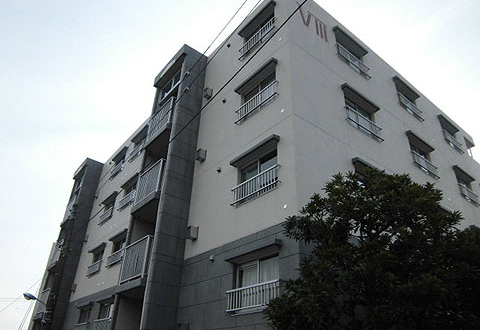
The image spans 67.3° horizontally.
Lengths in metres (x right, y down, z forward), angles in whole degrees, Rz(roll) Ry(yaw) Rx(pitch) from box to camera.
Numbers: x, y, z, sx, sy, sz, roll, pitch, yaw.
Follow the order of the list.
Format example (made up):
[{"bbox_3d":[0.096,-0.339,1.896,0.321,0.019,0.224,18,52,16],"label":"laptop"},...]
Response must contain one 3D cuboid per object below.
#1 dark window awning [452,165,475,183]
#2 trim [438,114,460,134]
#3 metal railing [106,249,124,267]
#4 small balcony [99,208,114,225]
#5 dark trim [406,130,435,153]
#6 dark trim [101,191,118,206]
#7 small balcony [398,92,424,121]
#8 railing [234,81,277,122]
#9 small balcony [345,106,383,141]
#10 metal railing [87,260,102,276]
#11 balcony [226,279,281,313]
[{"bbox_3d":[9.759,0.388,15.661,1.740,0.130,0.200,23,-36,-32],"label":"dark window awning"},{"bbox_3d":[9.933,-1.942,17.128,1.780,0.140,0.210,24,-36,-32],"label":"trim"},{"bbox_3d":[-5.454,4.090,15.739,0.102,0.472,1.846,23,-36,-31],"label":"metal railing"},{"bbox_3d":[-6.876,2.677,18.551,0.110,0.470,1.760,24,-36,-32],"label":"small balcony"},{"bbox_3d":[6.606,-0.832,13.169,1.700,0.140,0.220,24,-36,-31],"label":"dark trim"},{"bbox_3d":[-6.753,1.747,18.714,0.220,0.130,1.790,24,-36,-31],"label":"dark trim"},{"bbox_3d":[6.646,-2.210,14.010,1.700,0.490,0.140,24,-36,-31],"label":"small balcony"},{"bbox_3d":[0.462,-1.727,10.236,0.140,0.465,1.780,24,-36,-31],"label":"railing"},{"bbox_3d":[3.931,-1.256,11.338,1.840,0.480,0.110,24,-36,-32],"label":"small balcony"},{"bbox_3d":[-7.098,5.075,17.577,0.102,0.472,1.846,23,-36,-31],"label":"metal railing"},{"bbox_3d":[0.250,2.810,7.588,0.140,0.460,1.780,24,-36,-31],"label":"balcony"}]

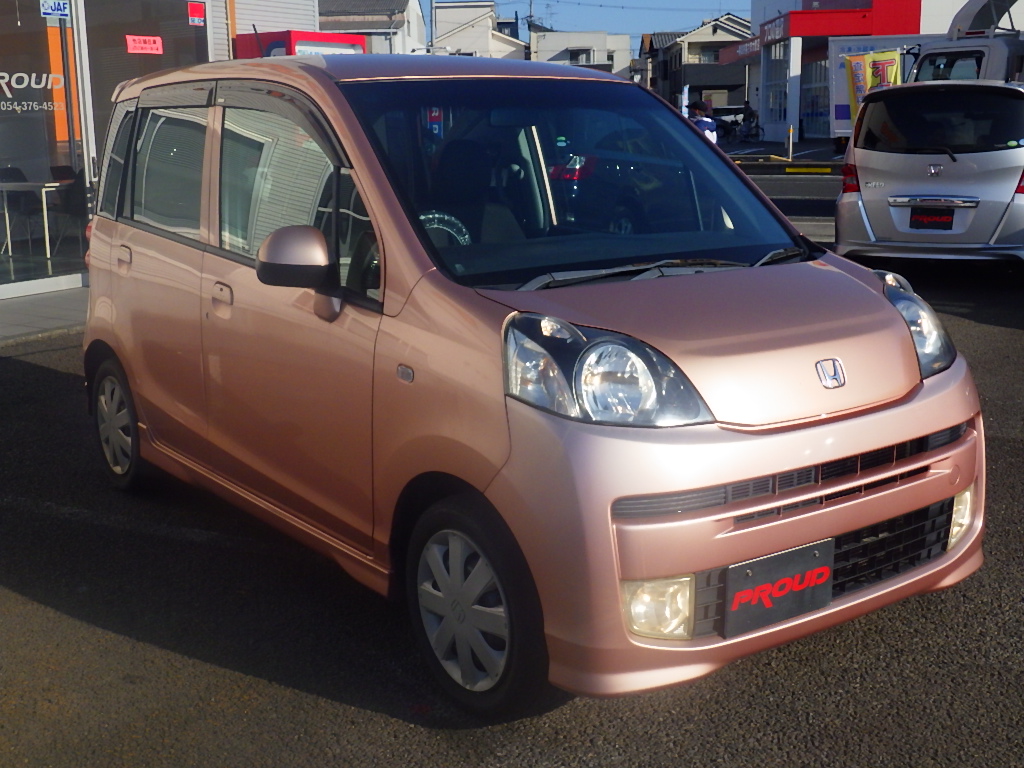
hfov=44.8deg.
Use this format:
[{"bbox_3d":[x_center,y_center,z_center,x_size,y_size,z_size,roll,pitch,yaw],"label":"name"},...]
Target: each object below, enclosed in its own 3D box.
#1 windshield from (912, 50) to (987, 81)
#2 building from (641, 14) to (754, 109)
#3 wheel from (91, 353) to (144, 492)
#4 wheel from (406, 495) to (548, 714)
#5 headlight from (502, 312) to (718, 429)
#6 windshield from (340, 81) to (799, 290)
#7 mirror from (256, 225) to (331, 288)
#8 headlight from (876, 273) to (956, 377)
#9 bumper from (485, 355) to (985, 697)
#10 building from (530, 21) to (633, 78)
[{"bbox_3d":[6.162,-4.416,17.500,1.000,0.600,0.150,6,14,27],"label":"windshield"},{"bbox_3d":[11.776,-18.994,76.000,6.500,7.400,8.500,-2,12,-7],"label":"building"},{"bbox_3d":[-1.487,0.150,4.851,0.170,0.550,0.550,-9,14,-35],"label":"wheel"},{"bbox_3d":[-0.066,0.517,2.927,0.170,0.550,0.550,-9,14,-35],"label":"wheel"},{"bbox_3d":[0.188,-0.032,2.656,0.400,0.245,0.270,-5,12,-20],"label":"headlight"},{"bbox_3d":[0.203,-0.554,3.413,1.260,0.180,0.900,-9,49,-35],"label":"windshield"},{"bbox_3d":[-0.540,-0.316,3.085,0.185,0.155,0.115,-9,14,-35],"label":"mirror"},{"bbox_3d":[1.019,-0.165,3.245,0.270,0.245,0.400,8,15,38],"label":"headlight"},{"bbox_3d":[0.641,0.287,2.984,1.450,0.630,0.420,-9,14,-35],"label":"bumper"},{"bbox_3d":[4.699,-20.723,84.000,6.800,7.000,8.000,-2,12,-5],"label":"building"}]

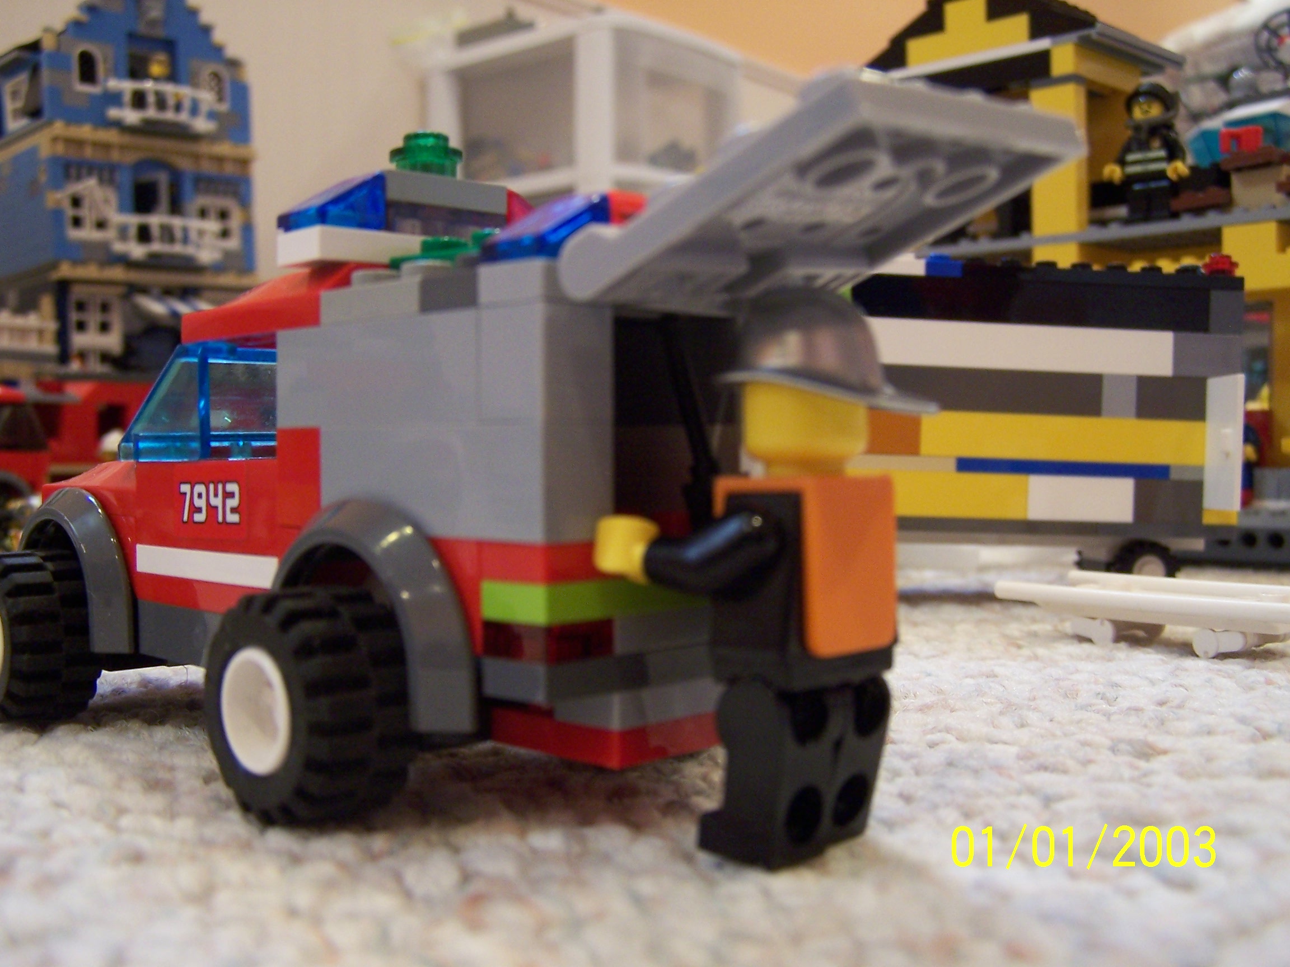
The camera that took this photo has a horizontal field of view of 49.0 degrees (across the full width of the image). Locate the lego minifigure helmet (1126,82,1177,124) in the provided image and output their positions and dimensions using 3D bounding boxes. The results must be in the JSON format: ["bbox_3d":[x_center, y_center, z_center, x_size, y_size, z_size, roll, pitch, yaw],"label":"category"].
[{"bbox_3d":[0.149,-0.112,0.417,0.014,0.011,0.017,1,2,45],"label":"lego minifigure helmet"}]

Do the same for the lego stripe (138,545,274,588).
[{"bbox_3d":[-0.045,0.009,0.154,0.008,0.003,0.032,-2,2,-45],"label":"lego stripe"}]

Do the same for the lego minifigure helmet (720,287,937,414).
[{"bbox_3d":[0.014,-0.011,0.112,0.018,0.010,0.014,1,1,37],"label":"lego minifigure helmet"}]

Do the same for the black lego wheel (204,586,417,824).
[{"bbox_3d":[-0.029,0.019,0.125,0.012,0.021,0.021,-2,2,-45],"label":"black lego wheel"}]

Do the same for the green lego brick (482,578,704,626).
[{"bbox_3d":[0.001,0.009,0.126,0.032,0.003,0.008,-2,2,-45],"label":"green lego brick"}]

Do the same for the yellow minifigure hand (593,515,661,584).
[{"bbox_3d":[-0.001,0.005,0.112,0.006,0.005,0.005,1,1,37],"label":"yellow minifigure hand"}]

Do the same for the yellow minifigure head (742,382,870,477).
[{"bbox_3d":[0.013,-0.005,0.113,0.010,0.011,0.010,0,1,0],"label":"yellow minifigure head"}]

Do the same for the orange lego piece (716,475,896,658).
[{"bbox_3d":[0.013,0.006,0.112,0.009,0.013,0.014,1,1,37],"label":"orange lego piece"}]

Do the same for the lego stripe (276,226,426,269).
[{"bbox_3d":[-0.022,-0.023,0.147,0.032,0.003,0.008,-2,2,-45],"label":"lego stripe"}]

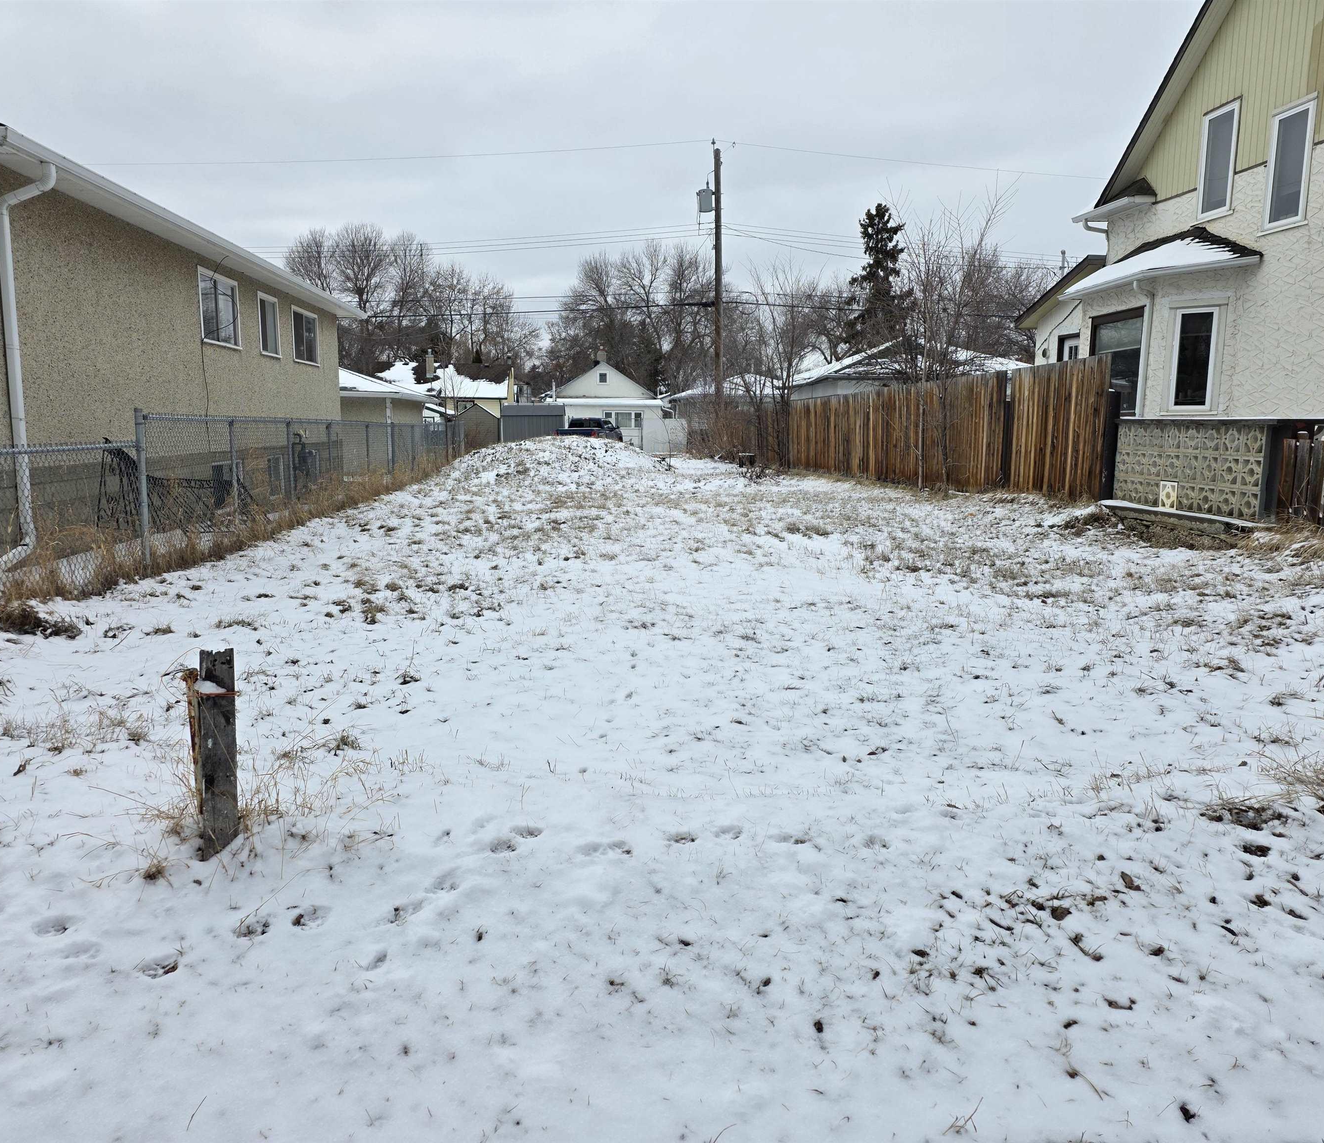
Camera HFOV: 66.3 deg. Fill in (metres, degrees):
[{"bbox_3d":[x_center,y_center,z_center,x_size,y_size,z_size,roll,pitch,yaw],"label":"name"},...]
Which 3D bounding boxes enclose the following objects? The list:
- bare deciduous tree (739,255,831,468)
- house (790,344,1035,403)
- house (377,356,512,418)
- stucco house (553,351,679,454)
[{"bbox_3d":[3.905,-6.442,31.239,2.800,6.260,2.700,0,9,-5],"label":"bare deciduous tree"},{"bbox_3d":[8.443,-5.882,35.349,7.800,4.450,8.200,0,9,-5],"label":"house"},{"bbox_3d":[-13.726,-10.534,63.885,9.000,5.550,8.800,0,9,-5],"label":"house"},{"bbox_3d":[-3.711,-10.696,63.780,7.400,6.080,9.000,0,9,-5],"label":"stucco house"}]

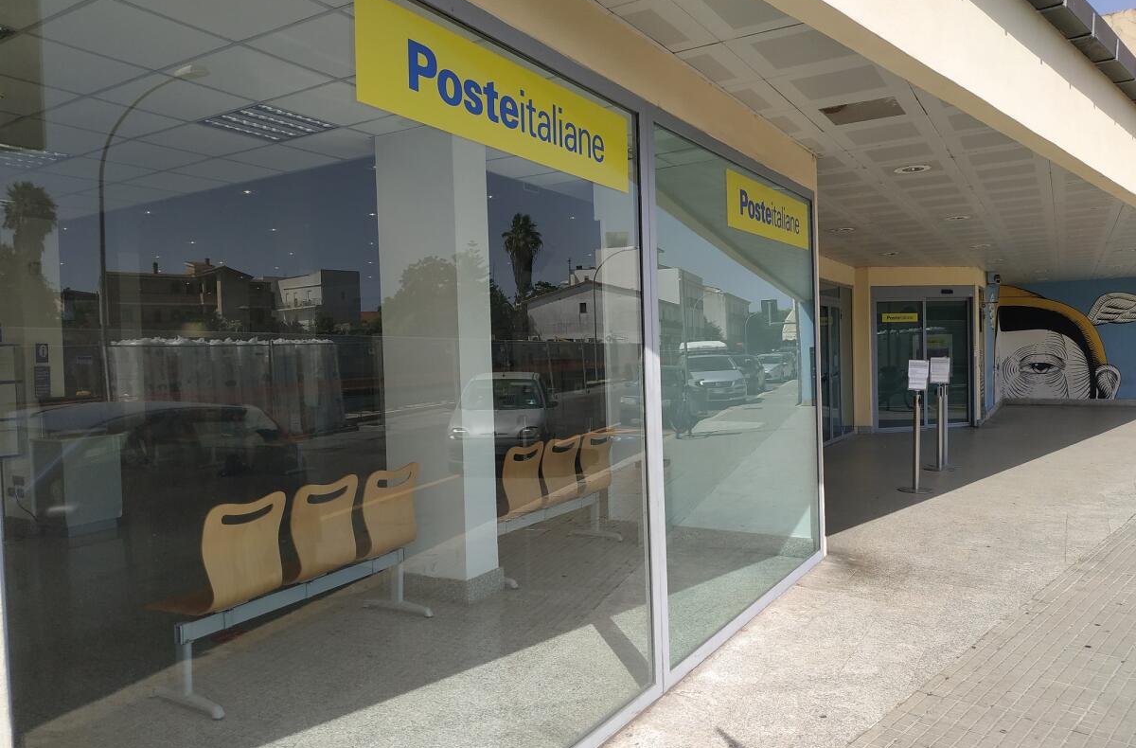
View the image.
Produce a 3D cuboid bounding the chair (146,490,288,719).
[{"bbox_3d":[-1.533,0.989,3.558,0.540,0.840,0.470,0,2,29],"label":"chair"}]

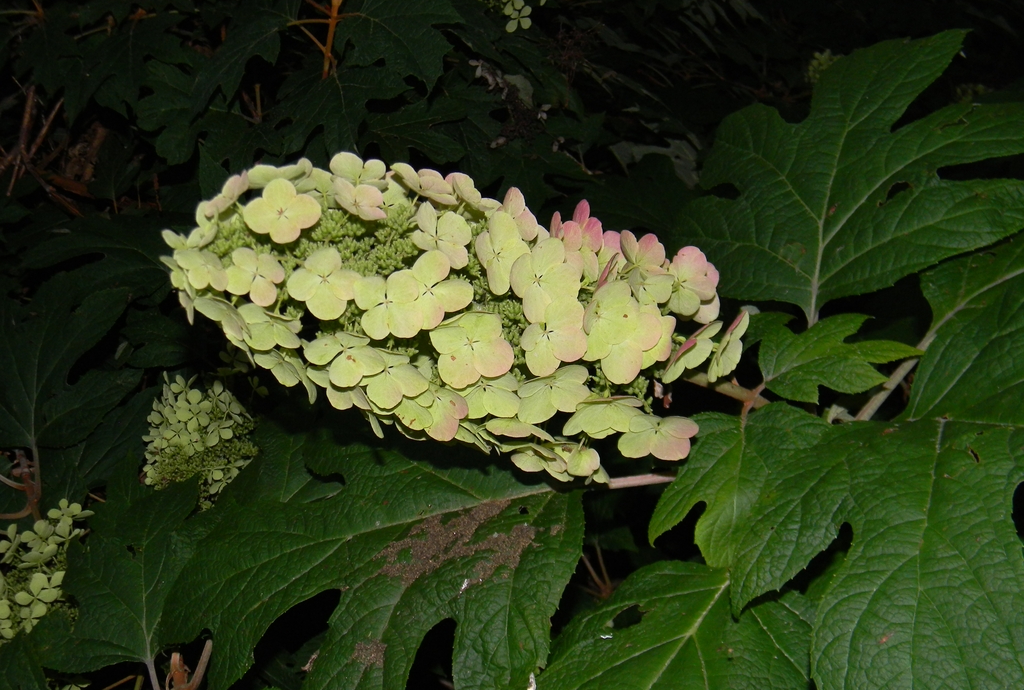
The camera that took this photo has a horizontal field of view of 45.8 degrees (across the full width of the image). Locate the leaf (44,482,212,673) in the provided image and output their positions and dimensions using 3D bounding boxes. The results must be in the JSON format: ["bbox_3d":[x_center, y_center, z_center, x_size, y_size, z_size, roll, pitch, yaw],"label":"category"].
[{"bbox_3d":[-0.272,0.166,0.870,0.125,0.030,0.140,2,57,2],"label":"leaf"}]

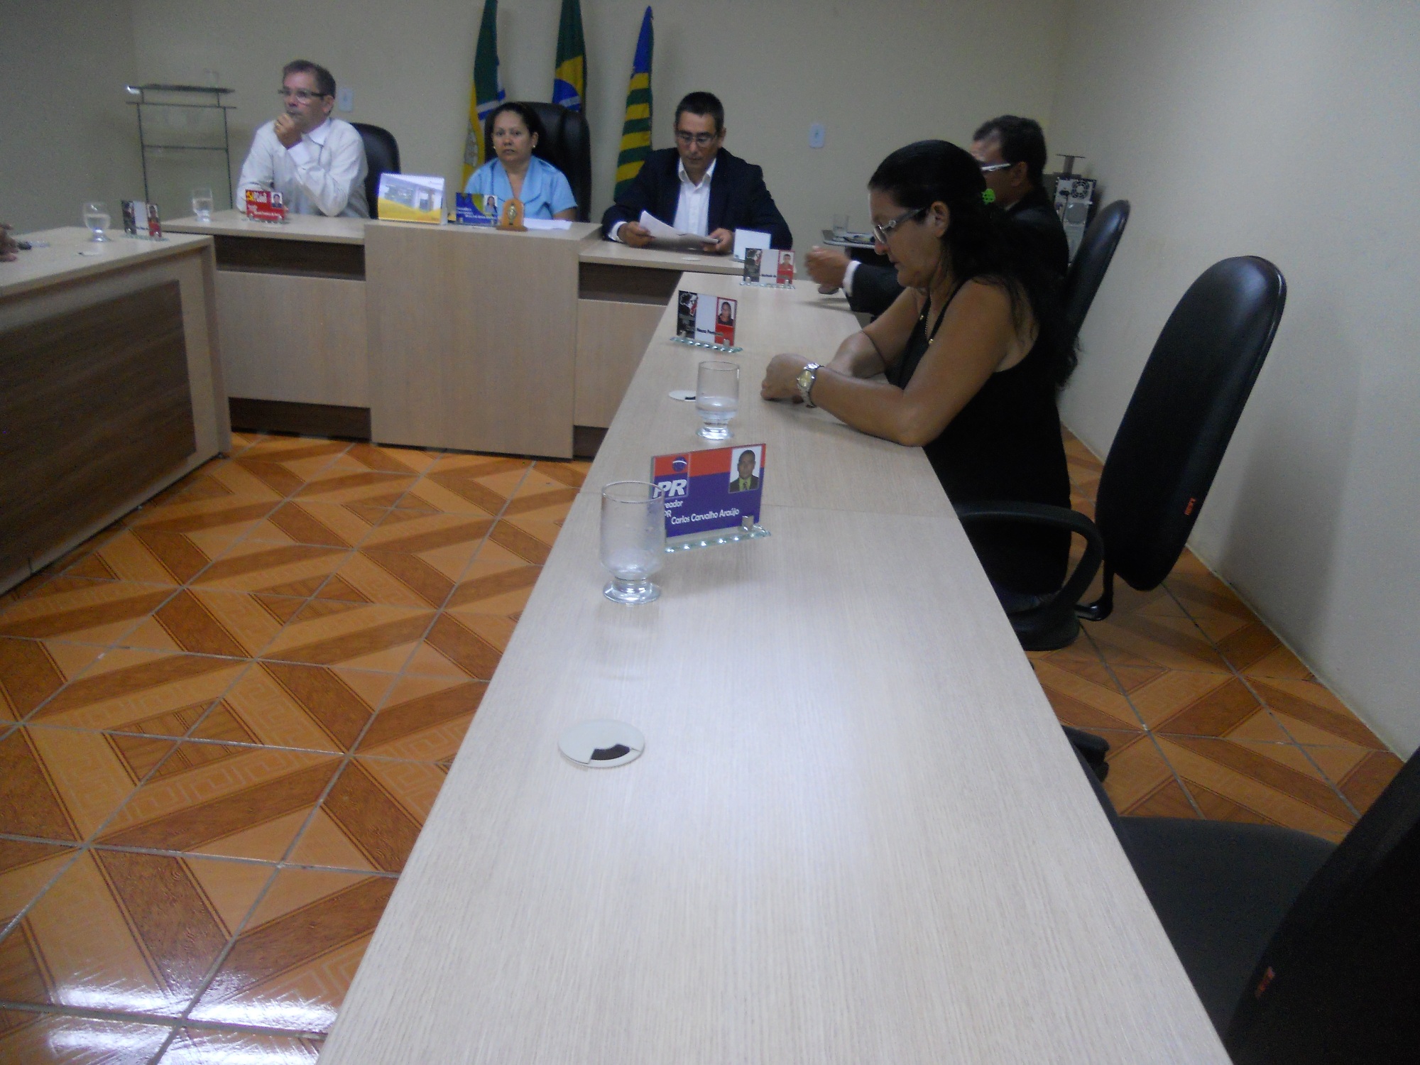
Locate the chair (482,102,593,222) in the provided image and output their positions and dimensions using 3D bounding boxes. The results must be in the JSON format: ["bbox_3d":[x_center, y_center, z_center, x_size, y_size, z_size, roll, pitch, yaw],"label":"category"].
[{"bbox_3d":[-0.810,-1.209,4.806,0.620,1.250,0.700,5,21,2],"label":"chair"}]

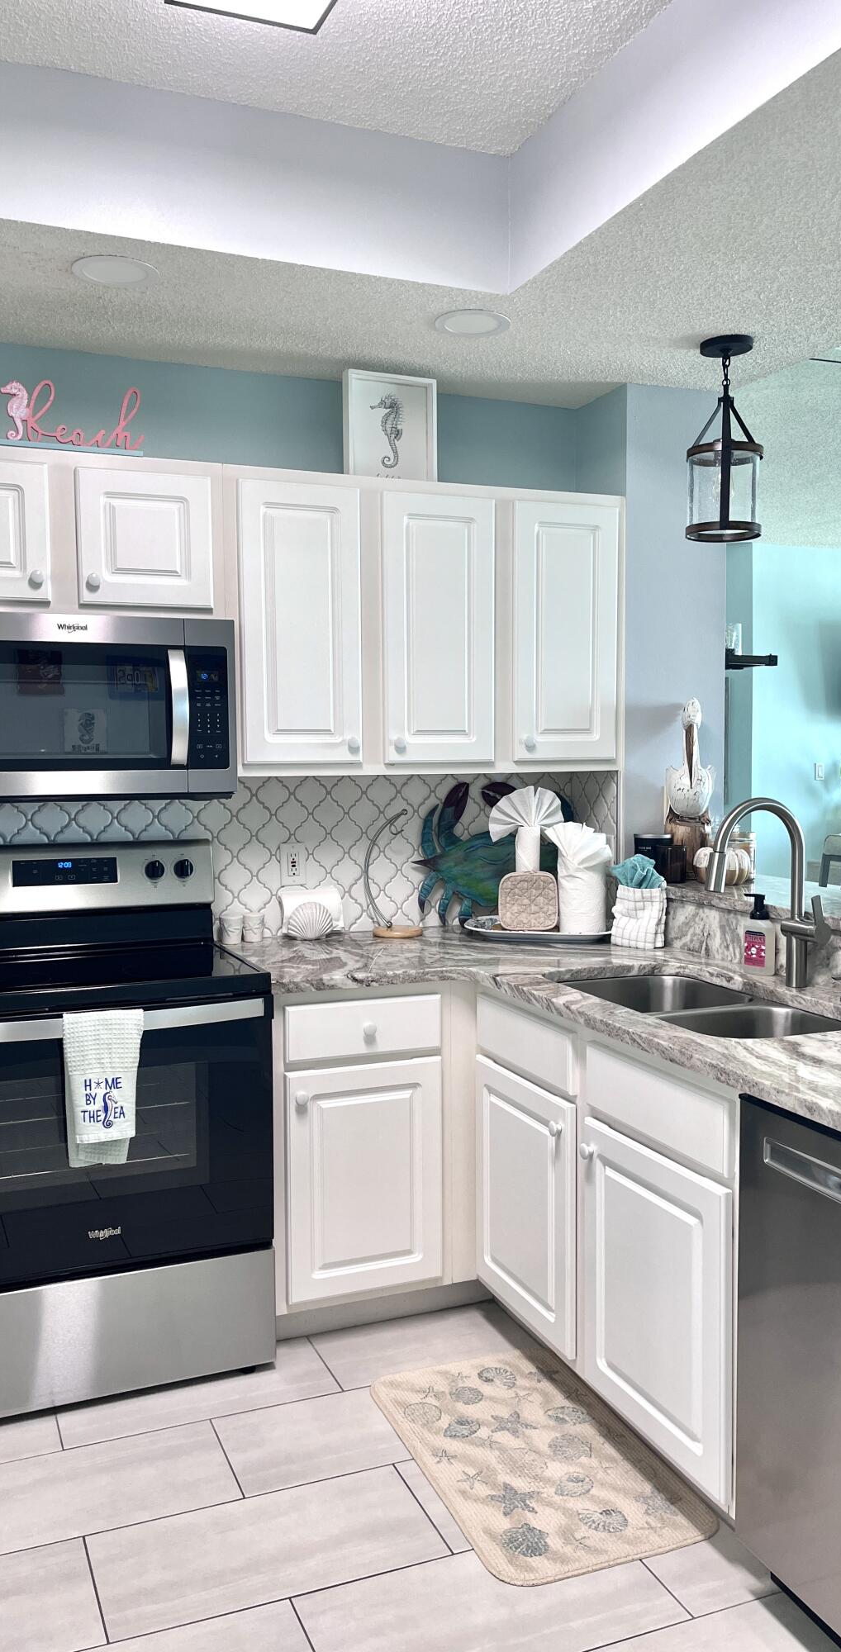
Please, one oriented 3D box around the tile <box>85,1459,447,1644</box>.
[{"bbox_3d":[-0.280,1.317,2.264,0.606,0.010,0.302,-2,4,-22],"label":"tile"}]

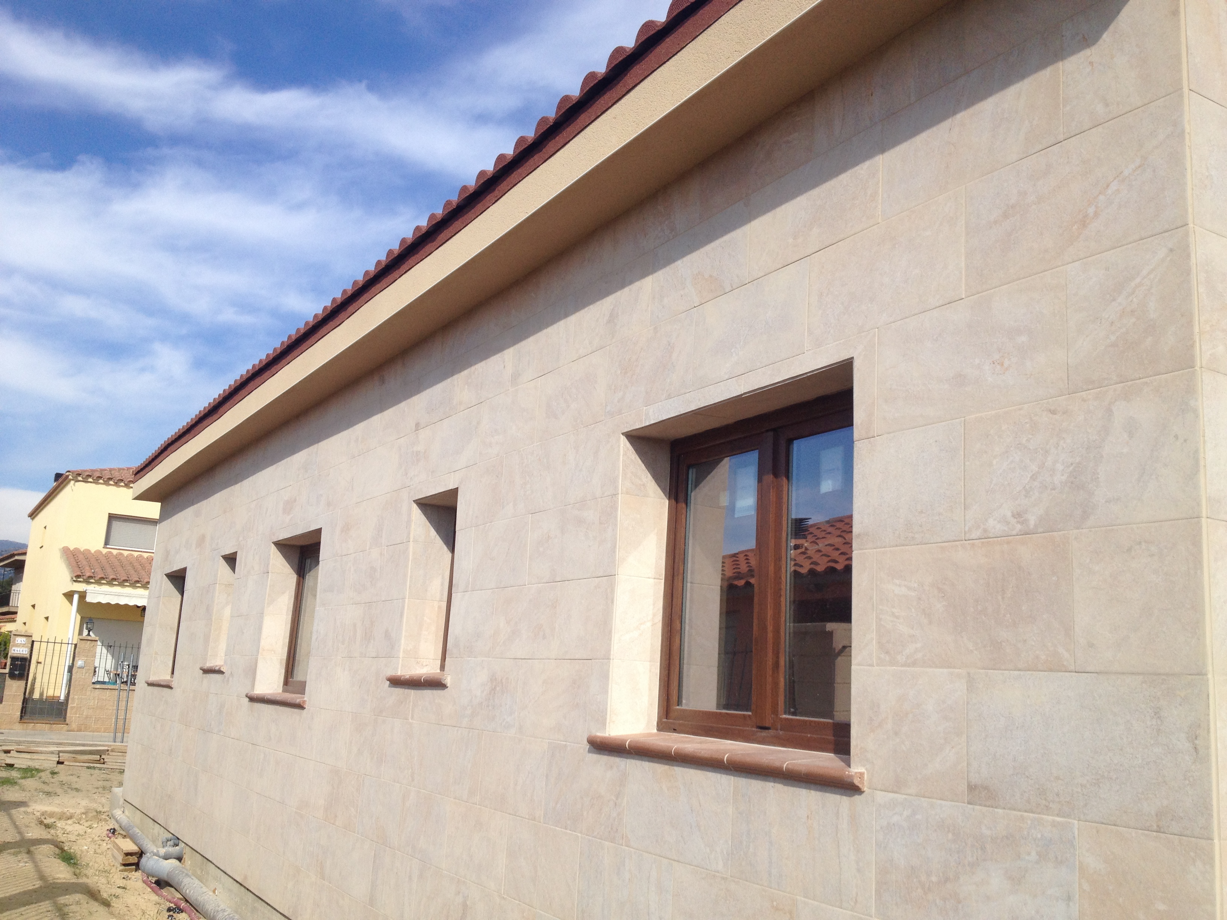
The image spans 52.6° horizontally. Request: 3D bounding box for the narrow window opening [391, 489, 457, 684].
[{"bbox_3d":[-0.796,0.618,6.019,0.218,0.894,0.618,8,-12,-28],"label":"narrow window opening"}]

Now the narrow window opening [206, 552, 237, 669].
[{"bbox_3d":[-3.072,1.240,10.077,0.212,0.905,0.606,8,-12,-28],"label":"narrow window opening"}]

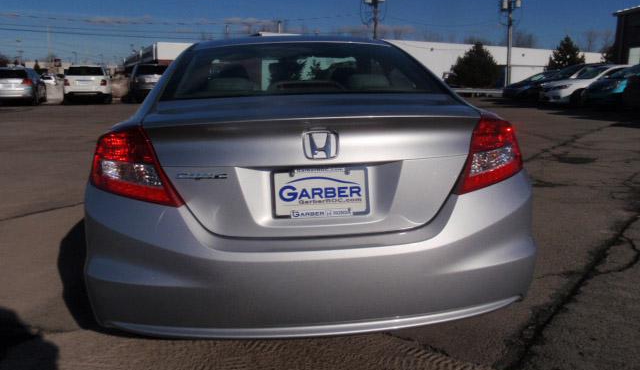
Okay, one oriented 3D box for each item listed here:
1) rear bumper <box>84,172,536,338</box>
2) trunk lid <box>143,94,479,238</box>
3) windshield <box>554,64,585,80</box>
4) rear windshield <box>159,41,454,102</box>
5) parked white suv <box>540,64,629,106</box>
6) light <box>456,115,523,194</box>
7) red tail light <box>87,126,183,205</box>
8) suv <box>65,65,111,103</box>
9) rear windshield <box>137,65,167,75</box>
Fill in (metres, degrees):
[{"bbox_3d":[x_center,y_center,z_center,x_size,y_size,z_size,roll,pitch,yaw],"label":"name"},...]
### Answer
[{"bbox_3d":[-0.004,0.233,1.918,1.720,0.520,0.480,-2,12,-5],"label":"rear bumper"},{"bbox_3d":[-0.015,-0.082,1.911,1.240,0.440,0.520,-2,12,-5],"label":"trunk lid"},{"bbox_3d":[9.879,-4.478,20.335,0.750,0.500,1.380,-2,12,-6],"label":"windshield"},{"bbox_3d":[-0.092,-0.592,2.549,1.220,0.290,0.930,-2,12,-5],"label":"rear windshield"},{"bbox_3d":[10.189,-3.586,18.104,4.450,1.480,1.780,-2,12,-6],"label":"parked white suv"},{"bbox_3d":[0.628,-0.130,1.886,0.380,0.270,0.350,-2,12,-5],"label":"light"},{"bbox_3d":[-0.646,-0.081,1.772,0.380,0.270,0.350,-2,12,-5],"label":"red tail light"},{"bbox_3d":[-11.402,-5.095,25.600,1.850,1.690,4.500,-5,13,-20],"label":"suv"},{"bbox_3d":[-7.957,-5.417,24.491,1.330,0.450,0.300,-5,13,-20],"label":"rear windshield"}]

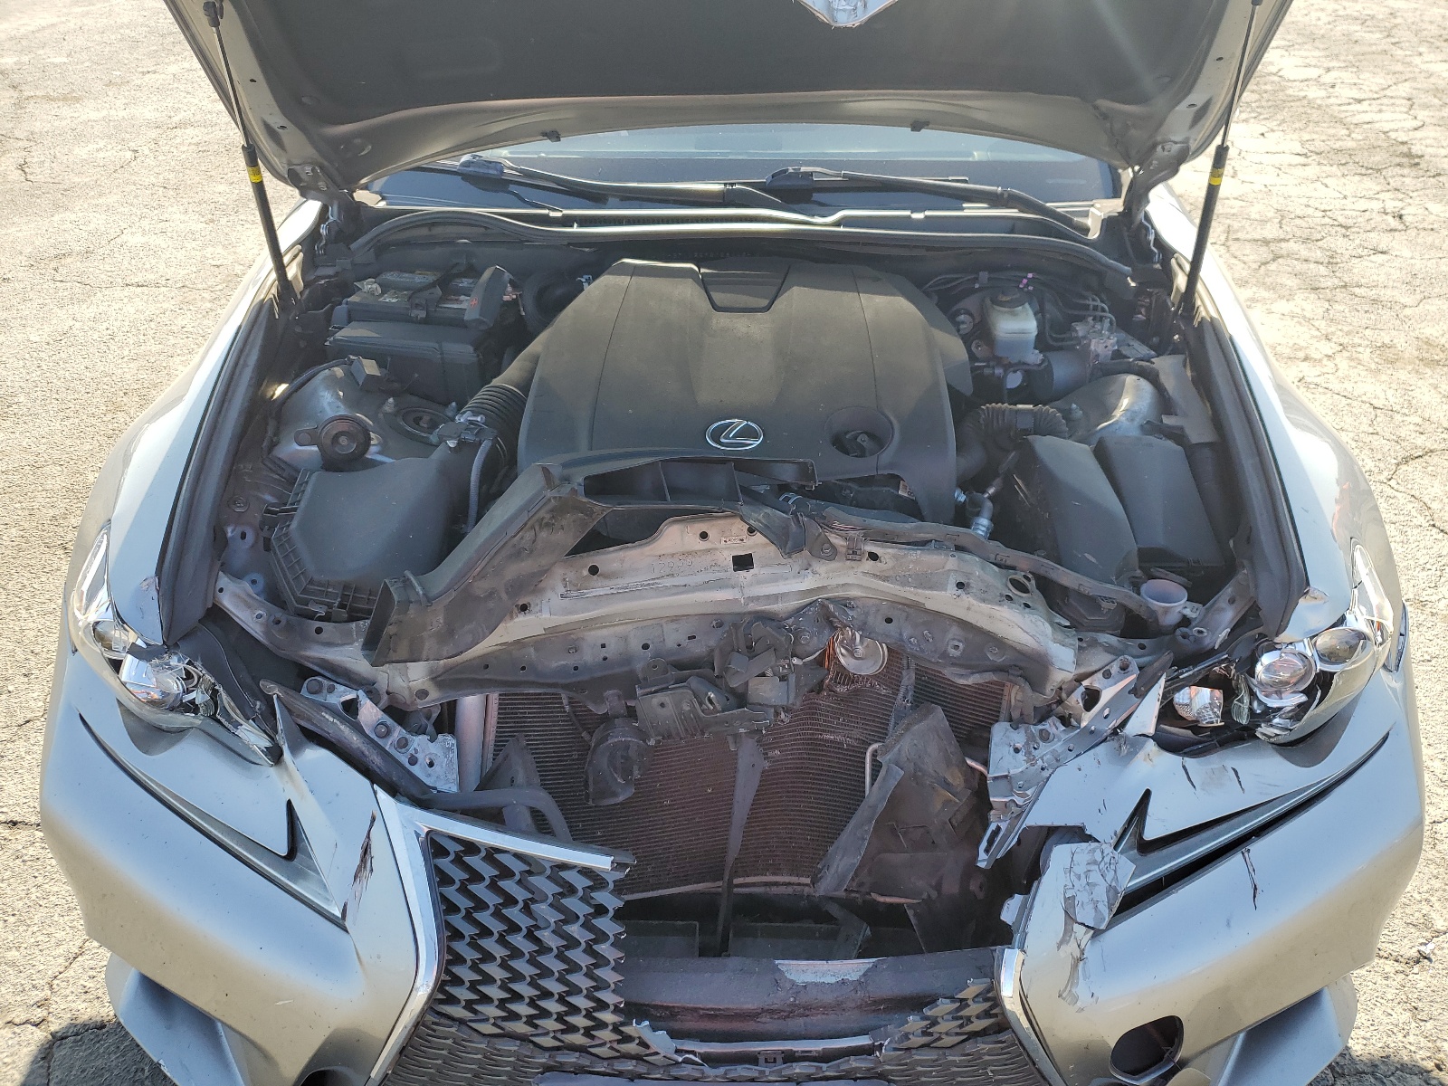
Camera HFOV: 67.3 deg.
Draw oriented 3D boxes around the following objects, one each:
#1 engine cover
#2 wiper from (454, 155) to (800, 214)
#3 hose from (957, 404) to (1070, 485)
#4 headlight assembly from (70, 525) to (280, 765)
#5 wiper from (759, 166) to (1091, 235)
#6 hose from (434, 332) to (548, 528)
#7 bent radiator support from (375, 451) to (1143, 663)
[{"bbox_3d":[0.025,-0.242,1.654,0.620,0.190,0.470,0,40,0],"label":"engine cover"},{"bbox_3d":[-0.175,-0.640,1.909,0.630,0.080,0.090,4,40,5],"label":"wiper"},{"bbox_3d":[0.420,-0.150,1.594,0.160,0.100,0.120,0,40,0],"label":"hose"},{"bbox_3d":[-0.705,0.136,1.408,0.270,0.230,0.320,5,40,6],"label":"headlight assembly"},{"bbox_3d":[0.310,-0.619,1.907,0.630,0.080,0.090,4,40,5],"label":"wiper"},{"bbox_3d":[-0.340,-0.192,1.624,0.120,0.150,0.310,10,40,12],"label":"hose"},{"bbox_3d":[0.050,0.029,1.450,1.030,0.170,0.240,0,40,0],"label":"bent radiator support"}]

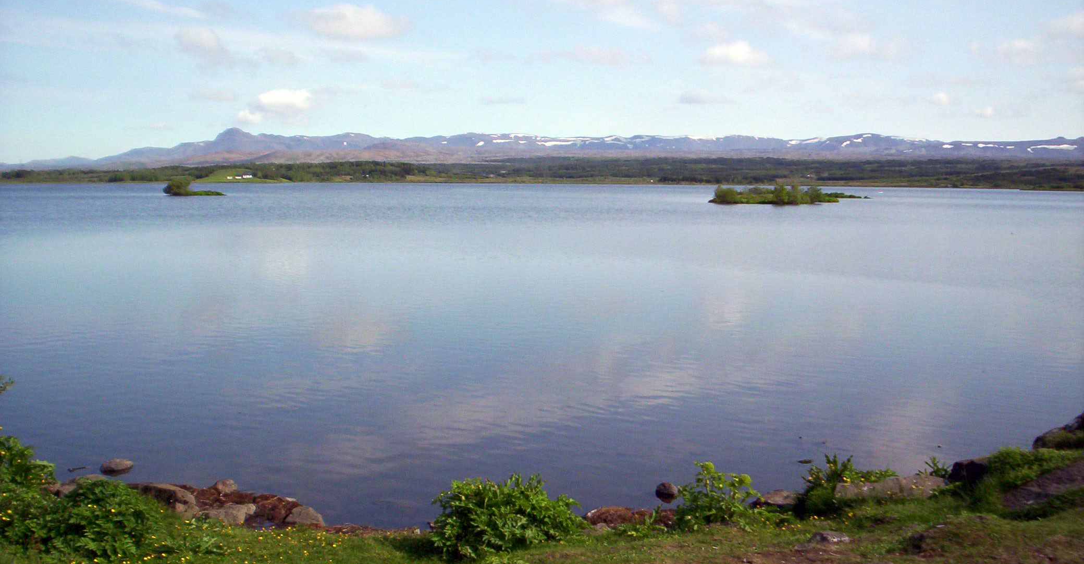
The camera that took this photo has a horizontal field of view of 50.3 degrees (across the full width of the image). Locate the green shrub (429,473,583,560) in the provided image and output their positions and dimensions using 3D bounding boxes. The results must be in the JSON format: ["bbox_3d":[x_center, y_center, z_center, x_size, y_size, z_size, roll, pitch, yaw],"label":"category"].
[{"bbox_3d":[-0.200,1.300,6.500,0.850,0.430,0.720,0,5,0],"label":"green shrub"}]

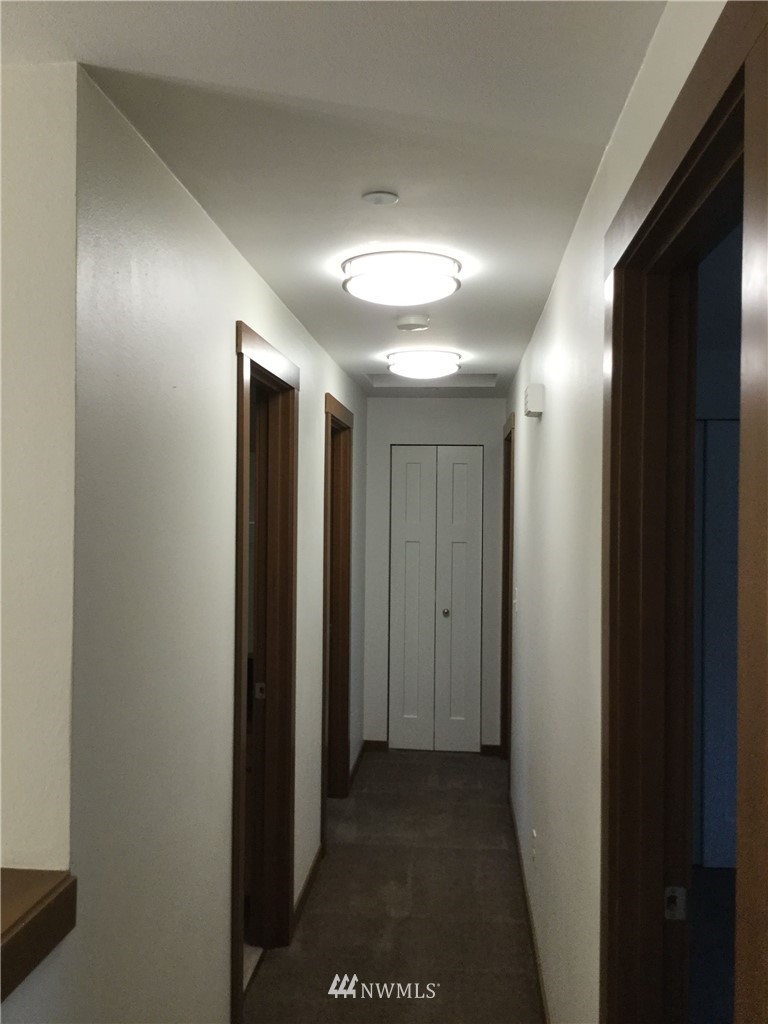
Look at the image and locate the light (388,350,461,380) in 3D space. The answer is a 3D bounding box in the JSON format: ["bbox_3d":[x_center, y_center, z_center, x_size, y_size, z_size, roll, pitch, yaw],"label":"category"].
[{"bbox_3d":[0.197,-0.695,4.418,0.356,0.105,0.356,0,0,5],"label":"light"}]

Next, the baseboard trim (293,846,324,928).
[{"bbox_3d":[-0.318,1.568,3.865,0.015,0.081,0.800,0,0,5],"label":"baseboard trim"}]

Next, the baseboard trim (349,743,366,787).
[{"bbox_3d":[-0.164,1.559,5.643,0.015,0.078,0.890,0,0,5],"label":"baseboard trim"}]

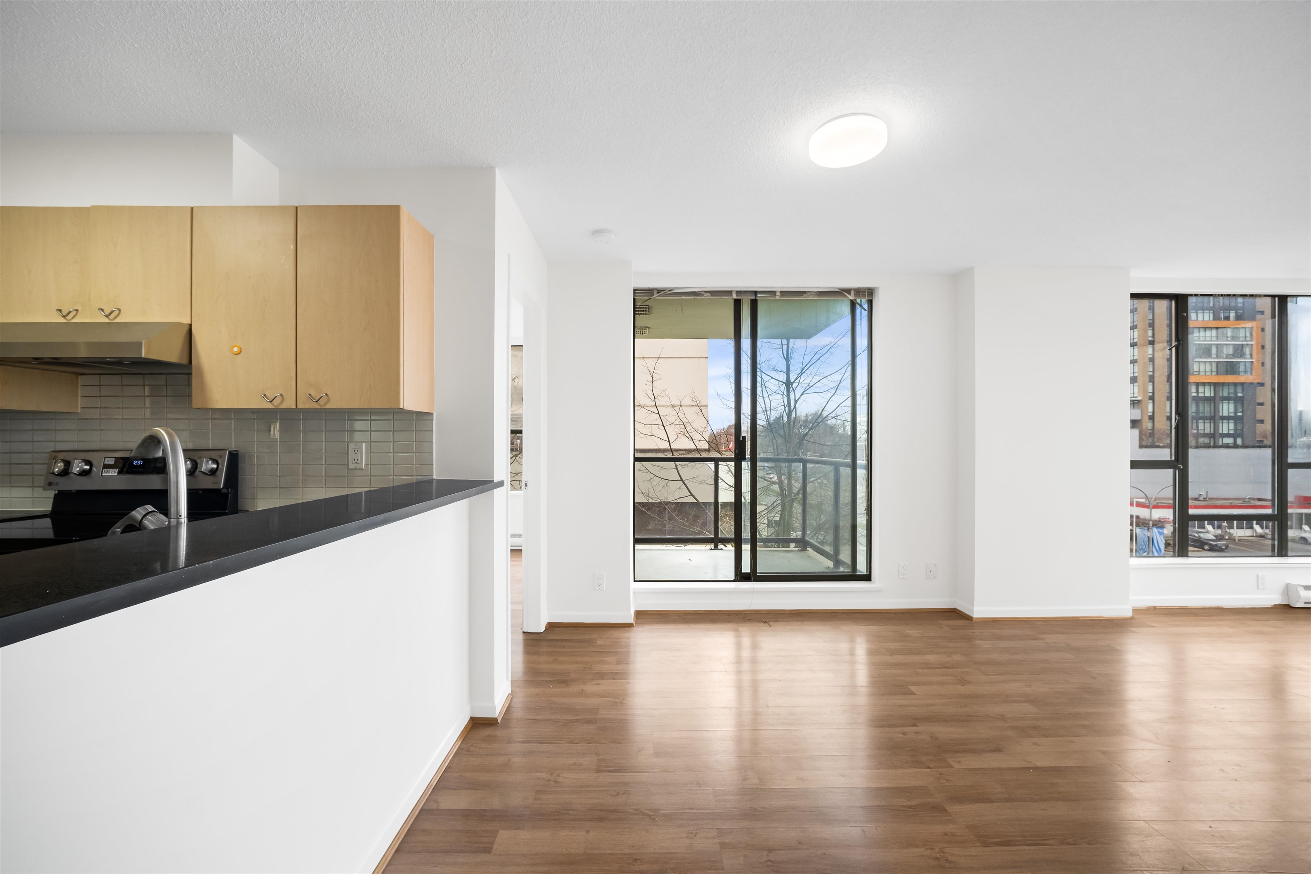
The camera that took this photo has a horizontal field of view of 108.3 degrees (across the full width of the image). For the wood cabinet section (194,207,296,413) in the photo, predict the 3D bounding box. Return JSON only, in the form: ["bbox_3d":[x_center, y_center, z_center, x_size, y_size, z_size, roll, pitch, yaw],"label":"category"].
[{"bbox_3d":[-1.583,-0.497,1.961,0.400,0.781,0.280,0,-1,-1],"label":"wood cabinet section"}]

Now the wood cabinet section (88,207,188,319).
[{"bbox_3d":[-1.983,-0.662,1.958,0.398,0.446,0.280,0,-1,-1],"label":"wood cabinet section"}]

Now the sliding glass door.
[{"bbox_3d":[0.730,-0.013,3.520,1.780,2.170,0.110,0,0,0],"label":"sliding glass door"}]

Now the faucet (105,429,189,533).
[{"bbox_3d":[-1.200,0.155,1.110,0.235,0.360,0.135,0,0,30],"label":"faucet"}]

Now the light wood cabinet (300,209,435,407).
[{"bbox_3d":[-1.178,-0.500,1.953,0.400,0.780,0.280,0,0,0],"label":"light wood cabinet"}]

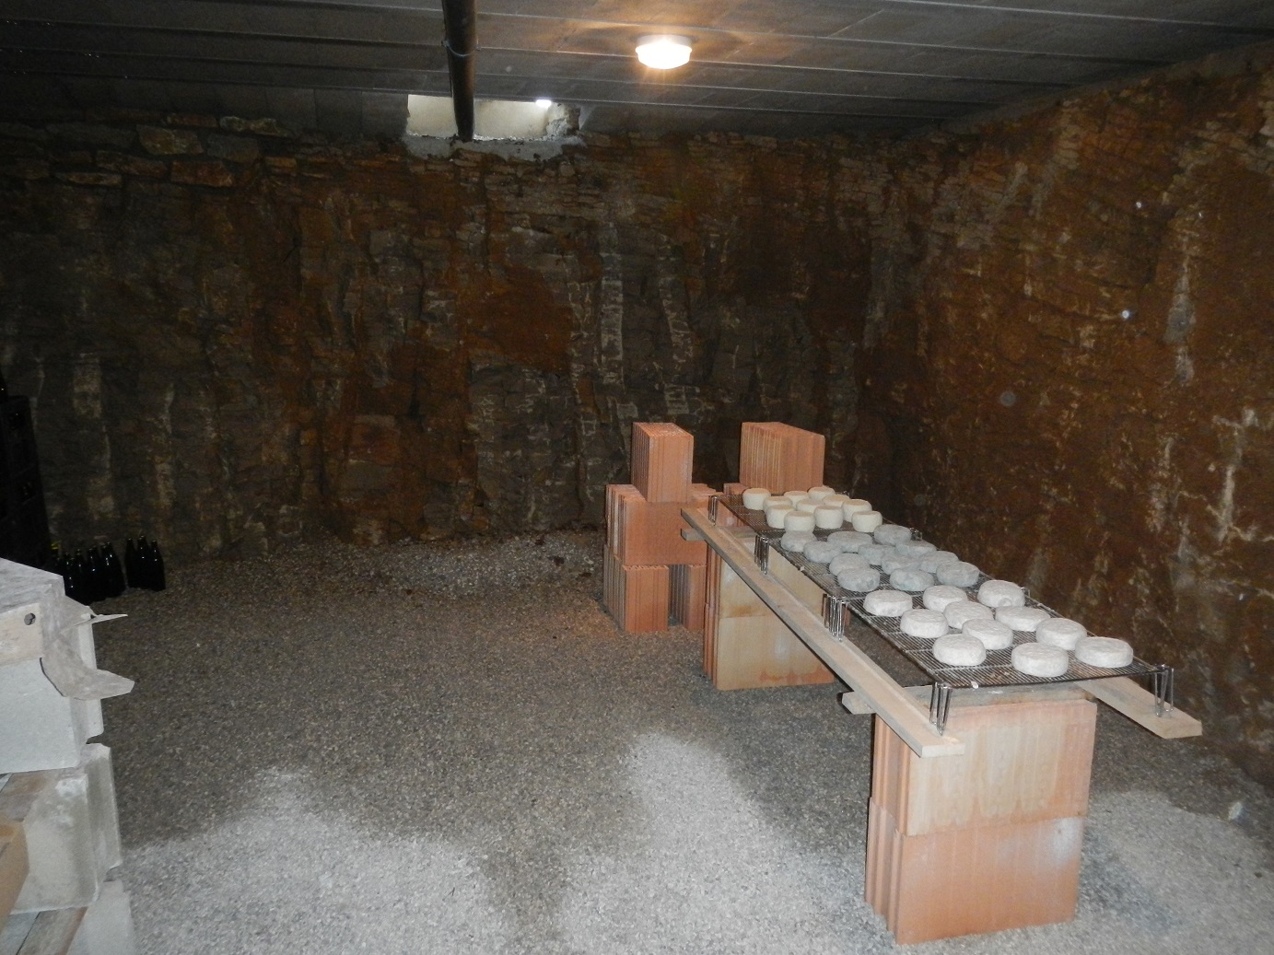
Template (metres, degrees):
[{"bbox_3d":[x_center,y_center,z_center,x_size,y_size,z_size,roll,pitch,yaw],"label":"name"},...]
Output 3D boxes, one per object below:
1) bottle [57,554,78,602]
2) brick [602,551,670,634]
[{"bbox_3d":[-2.775,0.522,5.040,0.083,0.288,0.083,1,12,0],"label":"bottle"},{"bbox_3d":[-0.011,0.526,5.024,0.200,0.304,0.490,-2,12,-14],"label":"brick"}]

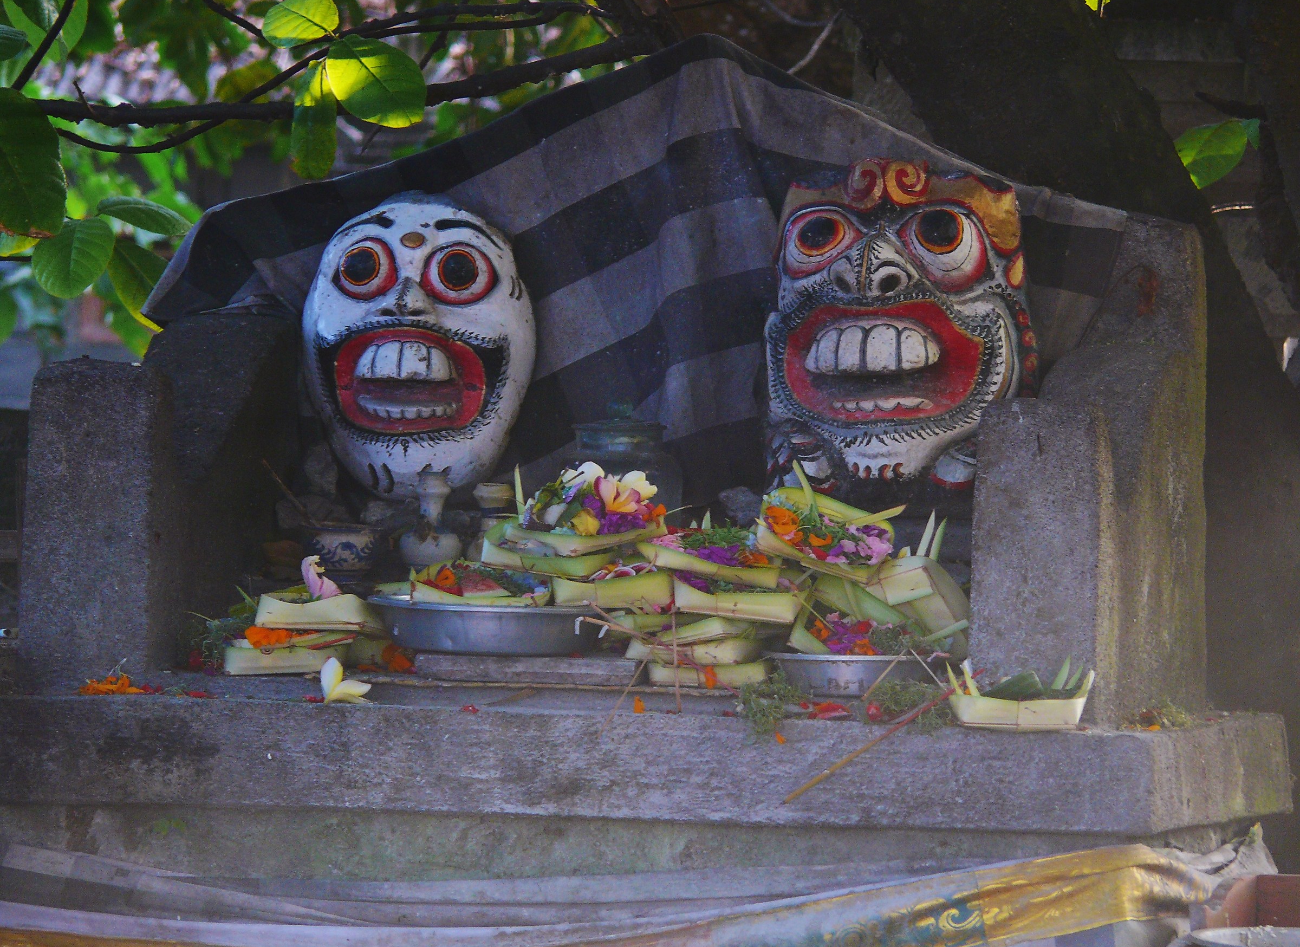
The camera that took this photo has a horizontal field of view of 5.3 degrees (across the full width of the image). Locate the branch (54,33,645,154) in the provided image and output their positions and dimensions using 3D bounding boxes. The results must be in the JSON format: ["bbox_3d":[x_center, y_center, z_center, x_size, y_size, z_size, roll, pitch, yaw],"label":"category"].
[{"bbox_3d":[-0.276,-0.352,13.050,0.555,0.105,0.110,0,4,0],"label":"branch"}]

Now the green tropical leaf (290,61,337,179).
[{"bbox_3d":[-0.309,-0.325,13.000,0.042,0.108,0.030,1,4,10],"label":"green tropical leaf"}]

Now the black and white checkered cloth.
[{"bbox_3d":[-0.014,-0.194,13.450,0.900,0.430,0.250,2,5,20],"label":"black and white checkered cloth"}]

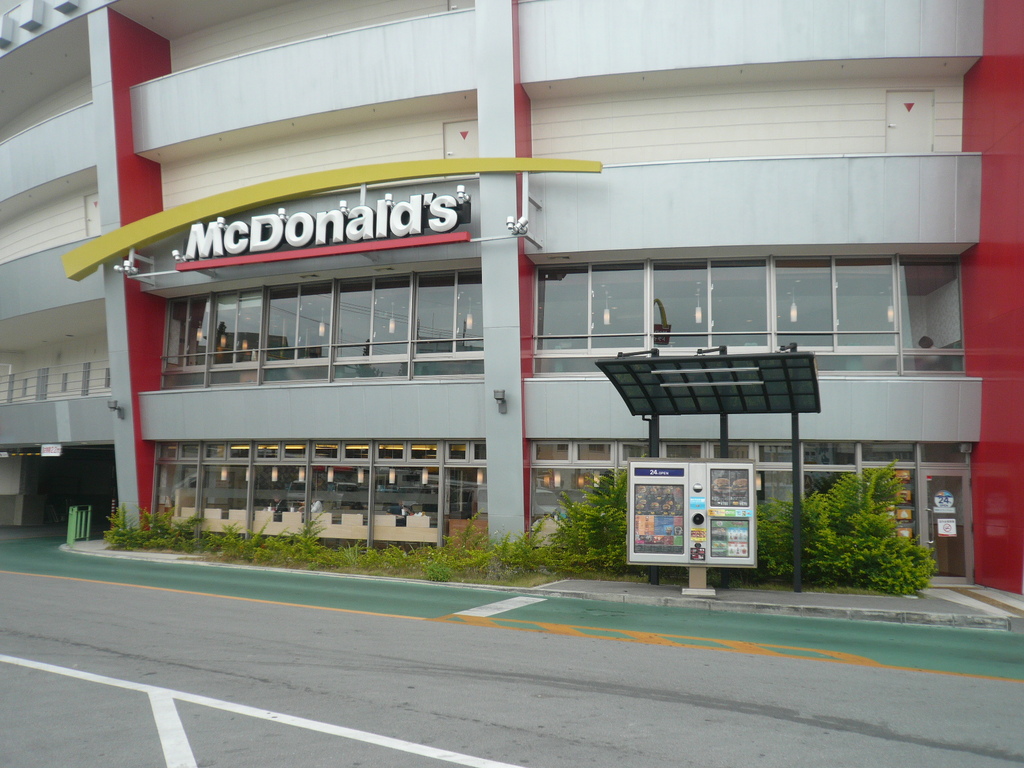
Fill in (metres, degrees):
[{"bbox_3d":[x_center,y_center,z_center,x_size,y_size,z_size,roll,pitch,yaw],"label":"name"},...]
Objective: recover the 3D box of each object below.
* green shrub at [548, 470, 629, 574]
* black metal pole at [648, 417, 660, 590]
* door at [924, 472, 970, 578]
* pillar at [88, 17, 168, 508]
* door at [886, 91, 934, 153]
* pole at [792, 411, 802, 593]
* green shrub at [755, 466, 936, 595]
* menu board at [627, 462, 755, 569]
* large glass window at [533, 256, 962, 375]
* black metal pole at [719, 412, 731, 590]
[{"bbox_3d":[1.399,2.515,14.760,1.550,1.870,1.300,0,-7,11],"label":"green shrub"},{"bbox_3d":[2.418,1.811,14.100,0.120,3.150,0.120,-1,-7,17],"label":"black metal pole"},{"bbox_3d":[7.823,2.554,14.896,0.880,2.050,0.090,1,-7,3],"label":"door"},{"bbox_3d":[-8.899,-2.322,19.687,0.760,12.200,1.250,-3,0,31],"label":"pillar"},{"bbox_3d":[7.257,-4.329,15.142,0.860,2.000,0.080,0,2,4],"label":"door"},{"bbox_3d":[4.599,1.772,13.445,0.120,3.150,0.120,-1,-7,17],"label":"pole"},{"bbox_3d":[5.504,2.409,13.925,2.800,2.030,1.400,0,-7,7],"label":"green shrub"},{"bbox_3d":[2.812,2.013,13.009,2.010,1.660,0.300,0,-7,6],"label":"menu board"},{"bbox_3d":[4.314,-1.286,15.599,7.850,2.200,0.300,0,-7,9],"label":"large glass window"},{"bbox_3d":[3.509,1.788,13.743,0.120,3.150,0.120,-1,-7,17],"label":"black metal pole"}]

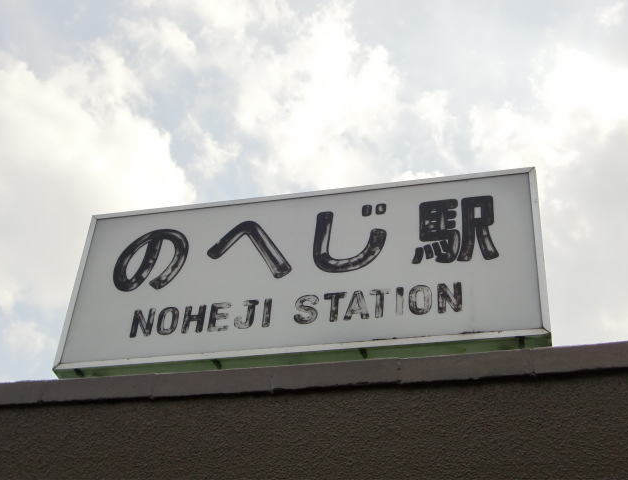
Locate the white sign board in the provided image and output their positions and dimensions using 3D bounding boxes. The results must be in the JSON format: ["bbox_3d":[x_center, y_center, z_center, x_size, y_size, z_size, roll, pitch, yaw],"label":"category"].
[{"bbox_3d":[-0.074,0.220,5.657,2.650,1.092,0.220,-6,-39,13],"label":"white sign board"}]

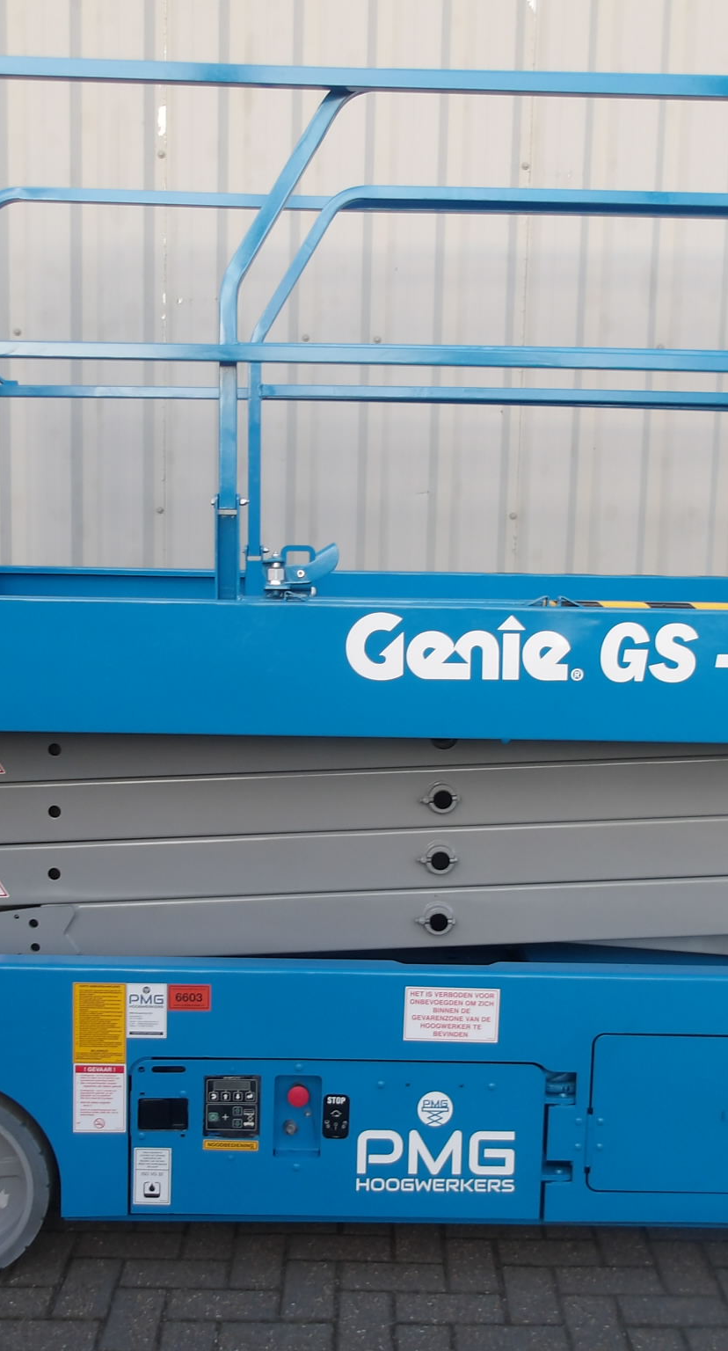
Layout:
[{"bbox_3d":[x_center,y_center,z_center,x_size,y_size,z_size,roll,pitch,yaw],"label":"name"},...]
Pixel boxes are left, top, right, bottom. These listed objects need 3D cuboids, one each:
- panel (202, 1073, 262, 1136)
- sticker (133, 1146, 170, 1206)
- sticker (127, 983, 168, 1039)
[{"bbox_3d":[-0.250,0.816,2.671,0.108,0.123,0.030,1,8,-1],"label":"panel"},{"bbox_3d":[-0.402,0.955,2.676,0.074,0.117,0.004,1,8,-1],"label":"sticker"},{"bbox_3d":[-0.406,0.631,2.633,0.075,0.107,0.004,1,8,-1],"label":"sticker"}]

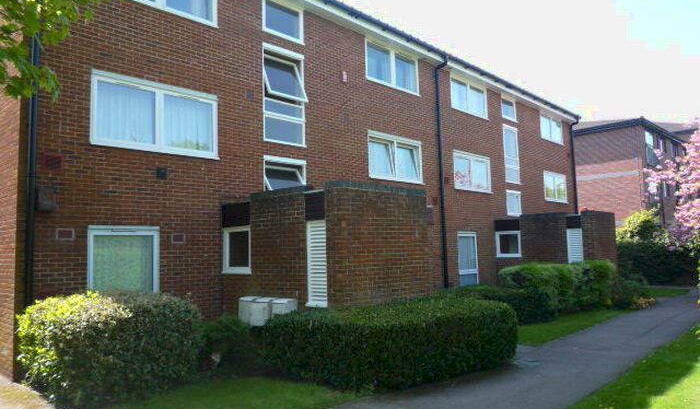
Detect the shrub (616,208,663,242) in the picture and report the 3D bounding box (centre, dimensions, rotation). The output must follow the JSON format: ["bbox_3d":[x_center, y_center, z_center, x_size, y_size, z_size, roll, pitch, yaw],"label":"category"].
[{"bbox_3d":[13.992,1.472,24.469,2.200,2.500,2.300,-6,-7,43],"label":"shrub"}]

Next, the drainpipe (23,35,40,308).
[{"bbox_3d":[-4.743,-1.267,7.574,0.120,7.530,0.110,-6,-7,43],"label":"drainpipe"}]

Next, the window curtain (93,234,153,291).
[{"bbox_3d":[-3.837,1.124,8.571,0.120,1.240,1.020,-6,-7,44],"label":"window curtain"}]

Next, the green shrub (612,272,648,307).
[{"bbox_3d":[7.436,2.260,13.452,0.940,0.880,1.000,-6,-7,43],"label":"green shrub"}]

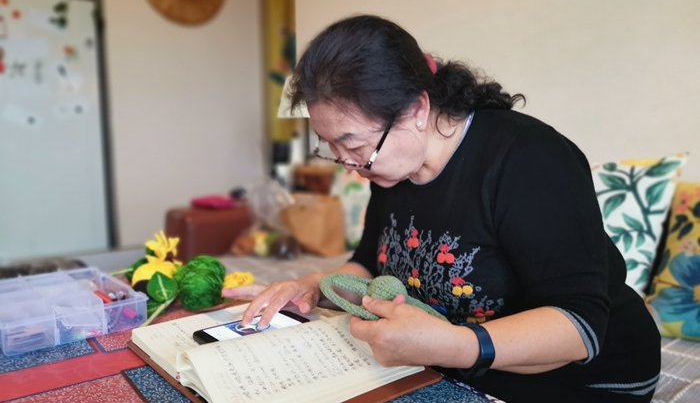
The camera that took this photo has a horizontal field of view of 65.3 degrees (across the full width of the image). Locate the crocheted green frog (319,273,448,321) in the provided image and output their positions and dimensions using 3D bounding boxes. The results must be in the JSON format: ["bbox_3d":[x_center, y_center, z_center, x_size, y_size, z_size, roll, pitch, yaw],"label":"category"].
[{"bbox_3d":[0.045,0.129,0.735,0.175,0.065,0.090,-2,7,-14],"label":"crocheted green frog"}]

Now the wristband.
[{"bbox_3d":[0.162,0.192,0.705,0.022,0.066,0.055,-2,6,-35],"label":"wristband"}]

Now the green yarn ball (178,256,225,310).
[{"bbox_3d":[-0.263,0.144,0.968,0.082,0.095,0.085,-2,7,-15],"label":"green yarn ball"}]

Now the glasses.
[{"bbox_3d":[0.015,-0.124,0.821,0.045,0.138,0.140,26,-2,-39],"label":"glasses"}]

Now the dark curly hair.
[{"bbox_3d":[0.093,-0.200,0.865,0.340,0.165,0.200,-5,8,-35],"label":"dark curly hair"}]

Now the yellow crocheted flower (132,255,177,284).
[{"bbox_3d":[-0.365,0.133,1.020,0.083,0.065,0.060,-2,7,-15],"label":"yellow crocheted flower"}]

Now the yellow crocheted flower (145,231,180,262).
[{"bbox_3d":[-0.361,0.086,1.050,0.068,0.058,0.060,-2,7,-15],"label":"yellow crocheted flower"}]

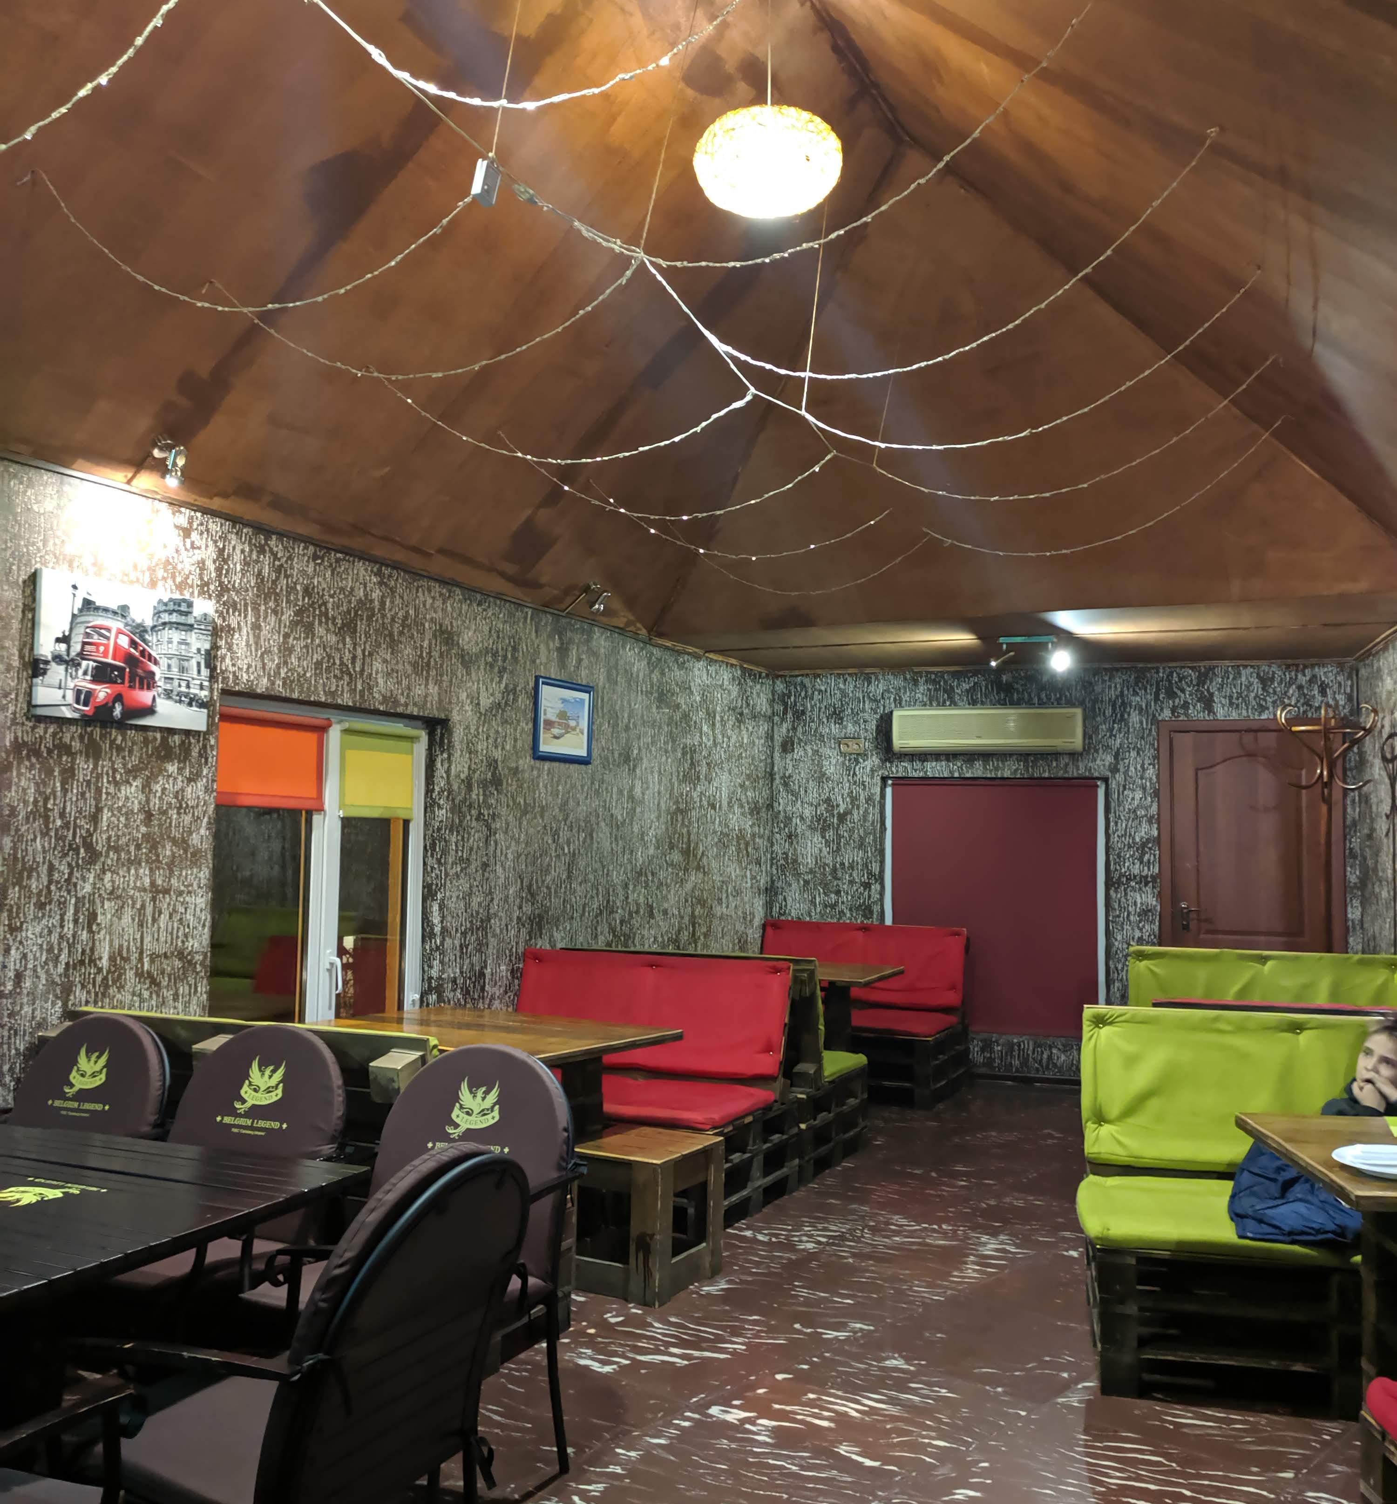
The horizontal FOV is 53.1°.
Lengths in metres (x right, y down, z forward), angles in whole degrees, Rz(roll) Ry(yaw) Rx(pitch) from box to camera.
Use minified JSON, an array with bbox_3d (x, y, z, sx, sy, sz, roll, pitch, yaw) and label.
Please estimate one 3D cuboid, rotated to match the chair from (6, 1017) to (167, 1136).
[{"bbox_3d":[-1.721,1.119,3.461,0.590,0.890,0.630,-1,-4,23],"label":"chair"}]

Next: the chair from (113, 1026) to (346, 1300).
[{"bbox_3d":[-1.176,1.098,3.147,0.575,0.896,0.616,-1,-4,23],"label":"chair"}]

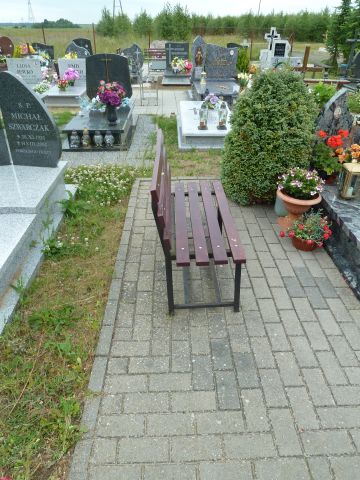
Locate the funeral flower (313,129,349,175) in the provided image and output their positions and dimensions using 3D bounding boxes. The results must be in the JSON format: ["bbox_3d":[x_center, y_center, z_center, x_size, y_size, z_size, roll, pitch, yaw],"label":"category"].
[{"bbox_3d":[1.190,-0.674,2.703,0.270,0.360,0.270,-1,32,-1],"label":"funeral flower"}]

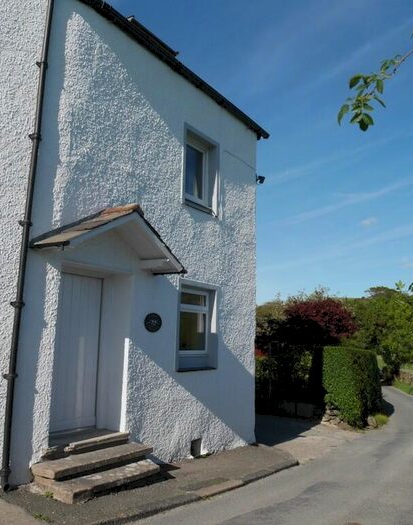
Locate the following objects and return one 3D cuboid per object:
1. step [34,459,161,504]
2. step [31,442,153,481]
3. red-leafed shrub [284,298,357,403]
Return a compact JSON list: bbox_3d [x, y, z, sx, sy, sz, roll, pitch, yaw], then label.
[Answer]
[{"bbox_3d":[-1.090,2.314,5.184,0.648,0.130,1.361,-5,-12,34],"label":"step"},{"bbox_3d":[-1.209,2.213,5.446,0.432,0.086,1.512,-5,-12,34],"label":"step"},{"bbox_3d":[3.402,2.656,14.472,1.944,3.024,2.052,-5,-12,34],"label":"red-leafed shrub"}]

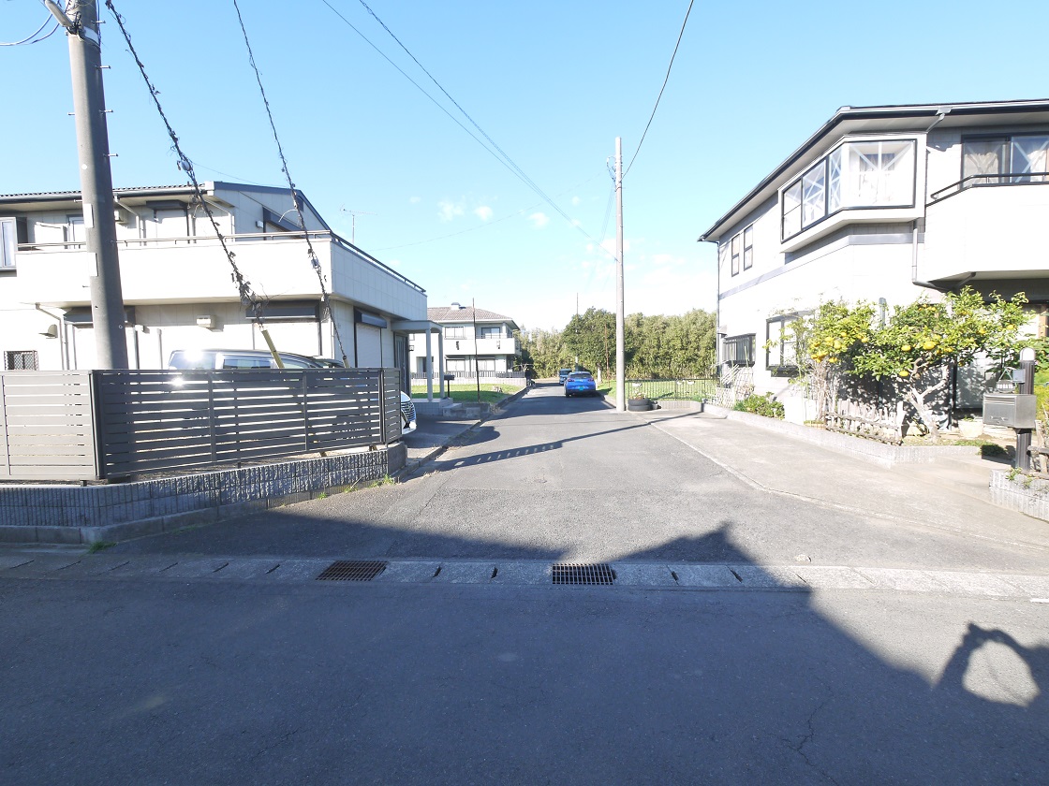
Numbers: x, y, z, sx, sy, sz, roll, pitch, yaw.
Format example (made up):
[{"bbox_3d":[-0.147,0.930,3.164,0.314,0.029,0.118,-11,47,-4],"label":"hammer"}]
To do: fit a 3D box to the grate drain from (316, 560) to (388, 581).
[{"bbox_3d":[-1.471,1.550,3.658,0.480,0.050,0.360,-1,3,2],"label":"grate drain"}]

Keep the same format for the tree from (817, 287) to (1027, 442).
[{"bbox_3d":[7.075,-0.518,7.549,2.900,2.720,2.600,0,3,4],"label":"tree"}]

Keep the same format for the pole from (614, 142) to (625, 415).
[{"bbox_3d":[3.561,-4.353,15.860,0.340,10.110,0.340,0,3,4],"label":"pole"}]

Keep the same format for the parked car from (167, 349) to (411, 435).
[{"bbox_3d":[-4.678,0.085,9.156,4.920,1.930,1.850,0,3,4],"label":"parked car"}]

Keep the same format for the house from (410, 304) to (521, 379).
[{"bbox_3d":[-6.662,-4.873,43.438,11.800,7.900,9.000,0,3,4],"label":"house"}]

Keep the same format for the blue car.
[{"bbox_3d":[3.462,-0.616,26.822,1.770,1.550,4.280,0,3,4],"label":"blue car"}]

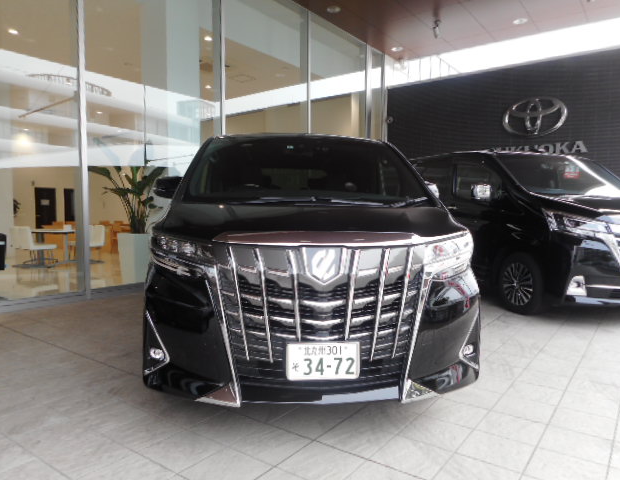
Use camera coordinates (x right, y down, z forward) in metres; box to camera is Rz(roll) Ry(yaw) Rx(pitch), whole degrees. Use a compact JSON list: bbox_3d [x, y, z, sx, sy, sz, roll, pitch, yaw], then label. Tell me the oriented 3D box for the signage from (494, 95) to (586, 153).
[{"bbox_3d":[5.239,-2.635,10.736,2.120,1.390,0.100,3,4,37],"label":"signage"}]

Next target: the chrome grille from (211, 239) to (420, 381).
[{"bbox_3d":[0.053,0.336,2.197,1.040,0.651,0.200,0,3,-5],"label":"chrome grille"}]

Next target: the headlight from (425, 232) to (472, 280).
[{"bbox_3d":[0.739,0.082,2.505,0.360,0.240,0.380,0,3,-5],"label":"headlight"}]

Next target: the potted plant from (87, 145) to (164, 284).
[{"bbox_3d":[-2.788,-0.401,7.200,1.100,2.200,1.150,3,4,37],"label":"potted plant"}]

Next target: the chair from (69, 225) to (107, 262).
[{"bbox_3d":[-5.055,0.084,10.500,0.570,0.840,0.470,1,4,23],"label":"chair"}]

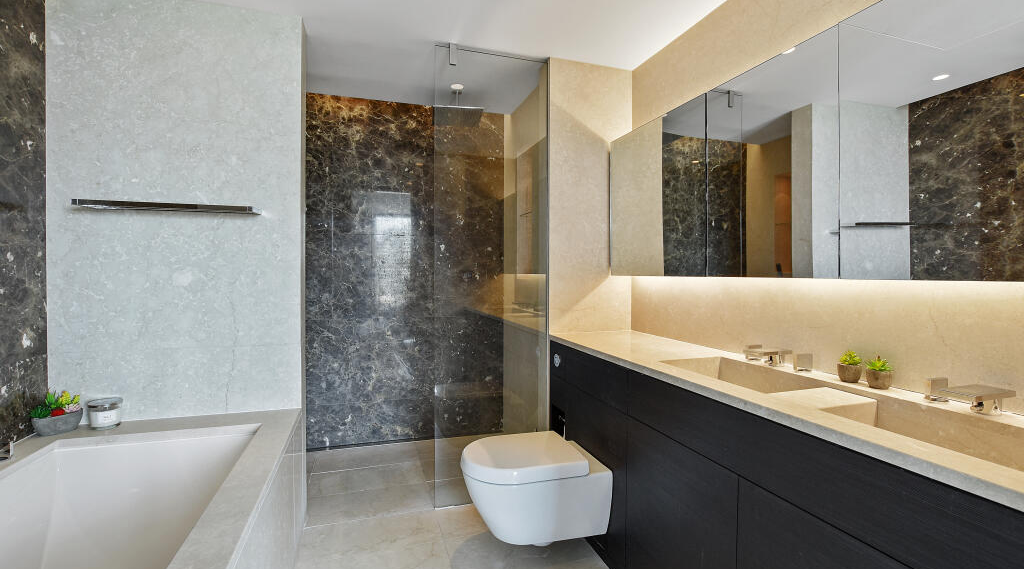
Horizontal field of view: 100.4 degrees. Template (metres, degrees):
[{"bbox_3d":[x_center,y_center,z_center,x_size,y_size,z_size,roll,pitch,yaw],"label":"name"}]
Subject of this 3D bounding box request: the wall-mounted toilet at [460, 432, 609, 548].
[{"bbox_3d":[0.073,0.860,1.789,0.572,0.345,0.364,0,2,-19],"label":"wall-mounted toilet"}]

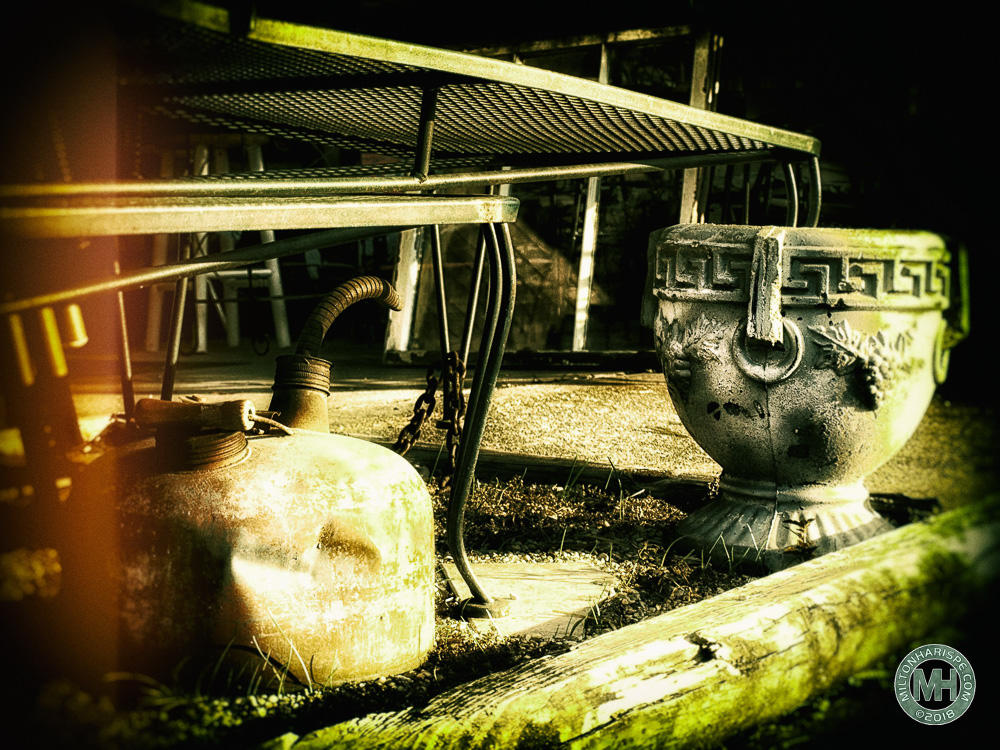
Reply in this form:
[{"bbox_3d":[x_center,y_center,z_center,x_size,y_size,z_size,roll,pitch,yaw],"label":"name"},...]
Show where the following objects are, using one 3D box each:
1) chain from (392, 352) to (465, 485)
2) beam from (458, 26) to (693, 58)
[{"bbox_3d":[-0.111,0.068,2.650,0.115,0.205,0.100,2,6,9],"label":"chain"},{"bbox_3d":[0.148,-0.761,3.975,0.701,0.032,0.037,4,6,40],"label":"beam"}]

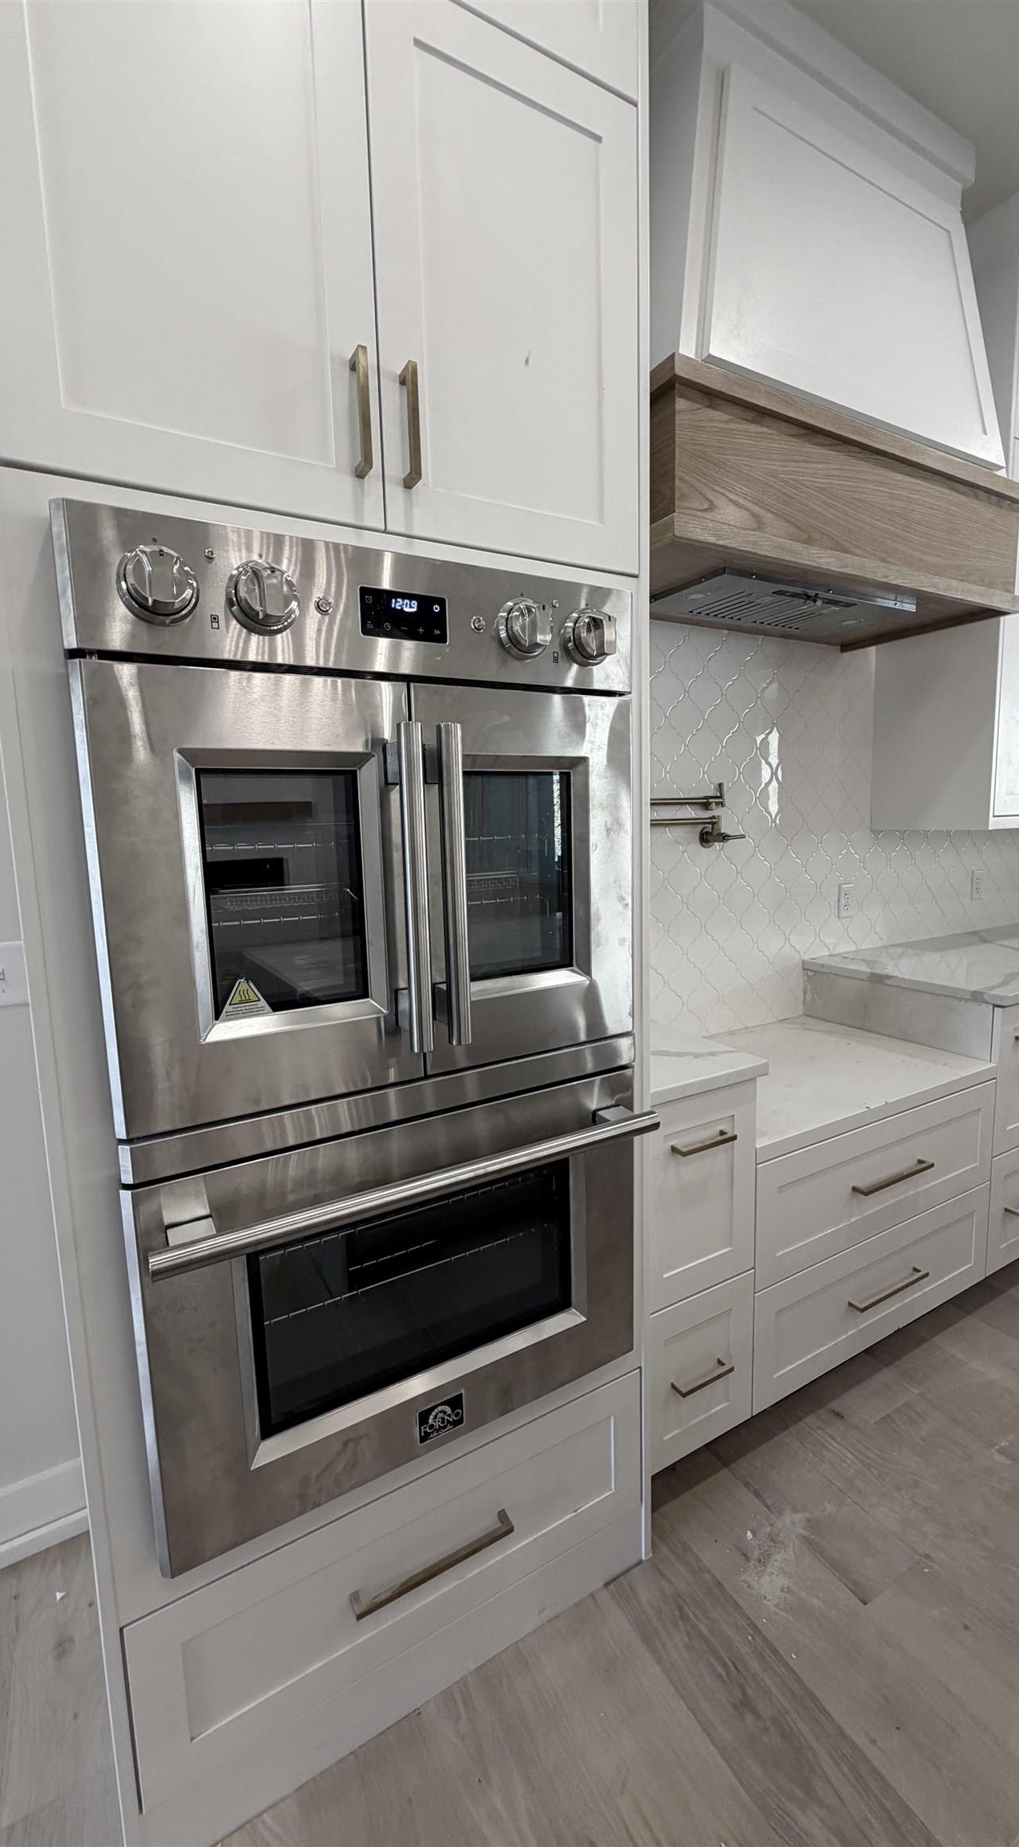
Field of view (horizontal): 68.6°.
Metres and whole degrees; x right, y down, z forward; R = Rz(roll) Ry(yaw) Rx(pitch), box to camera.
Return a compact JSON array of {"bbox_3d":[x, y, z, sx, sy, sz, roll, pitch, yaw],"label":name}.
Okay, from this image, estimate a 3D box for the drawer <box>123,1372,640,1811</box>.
[{"bbox_3d":[-0.223,0.991,1.371,0.865,0.284,0.445,-6,9,-30],"label":"drawer"}]

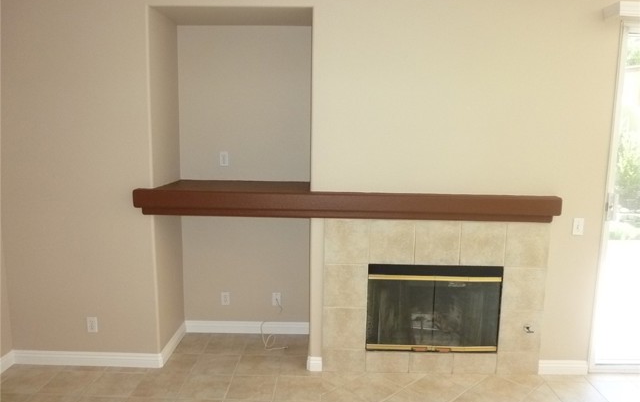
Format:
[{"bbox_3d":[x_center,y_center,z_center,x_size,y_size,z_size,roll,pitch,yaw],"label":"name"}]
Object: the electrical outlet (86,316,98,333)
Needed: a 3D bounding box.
[{"bbox_3d":[-1.618,0.885,3.288,0.072,0.116,0.012,1,8,1],"label":"electrical outlet"}]

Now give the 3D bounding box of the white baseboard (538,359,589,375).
[{"bbox_3d":[1.735,1.191,3.281,0.345,0.104,0.018,1,8,1],"label":"white baseboard"}]

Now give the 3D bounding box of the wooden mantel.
[{"bbox_3d":[0.184,-0.004,3.359,2.836,0.169,0.671,1,8,1],"label":"wooden mantel"}]

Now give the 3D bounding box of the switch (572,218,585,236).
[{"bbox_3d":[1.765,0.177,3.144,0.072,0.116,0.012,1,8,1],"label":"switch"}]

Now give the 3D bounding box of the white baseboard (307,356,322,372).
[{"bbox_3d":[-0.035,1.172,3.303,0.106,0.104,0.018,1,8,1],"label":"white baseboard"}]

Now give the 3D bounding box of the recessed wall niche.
[{"bbox_3d":[-0.589,-0.075,3.450,1.073,2.468,0.599,1,8,1],"label":"recessed wall niche"}]

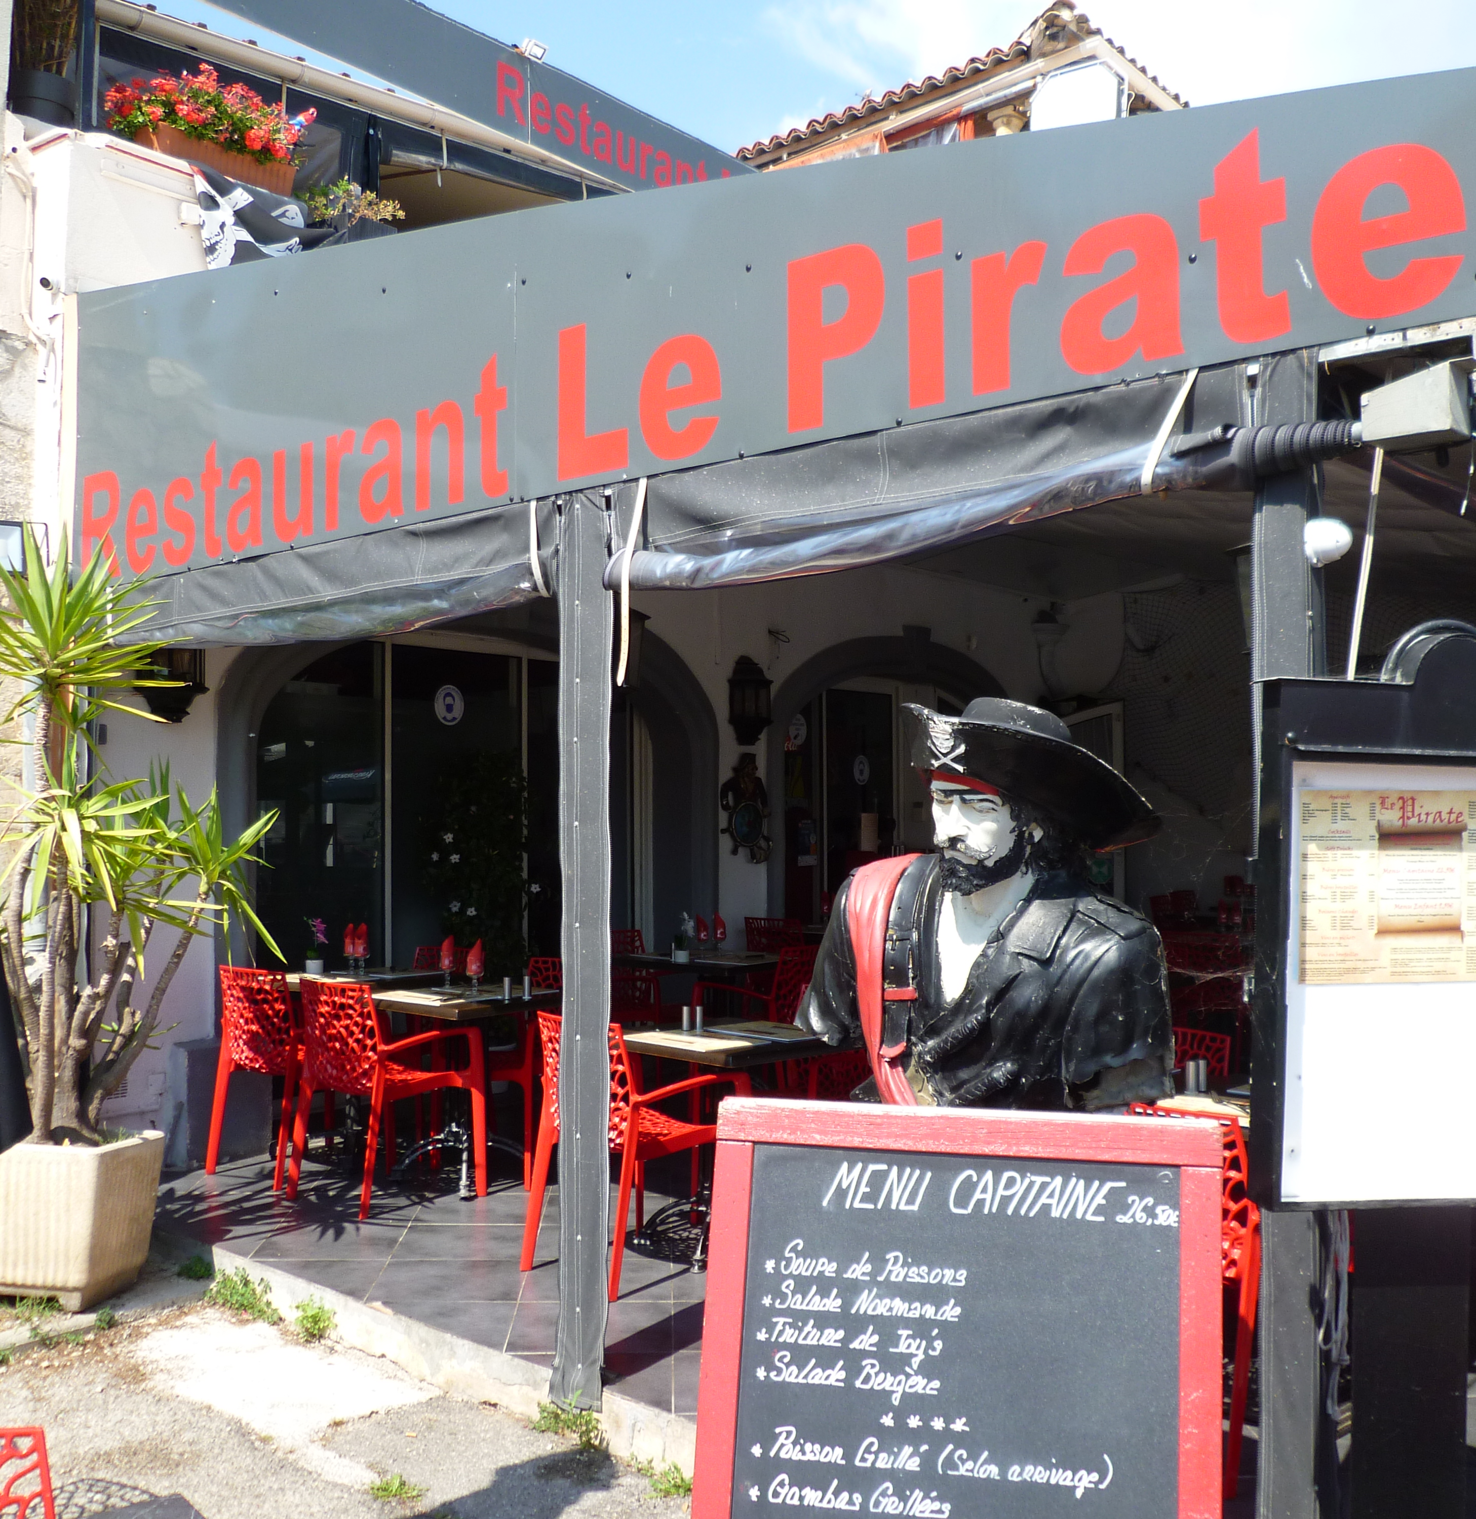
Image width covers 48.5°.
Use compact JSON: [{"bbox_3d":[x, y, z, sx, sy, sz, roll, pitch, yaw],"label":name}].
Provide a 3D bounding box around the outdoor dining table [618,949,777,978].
[{"bbox_3d":[-0.120,1.280,7.641,0.700,0.730,0.600,-1,-1,33],"label":"outdoor dining table"}]

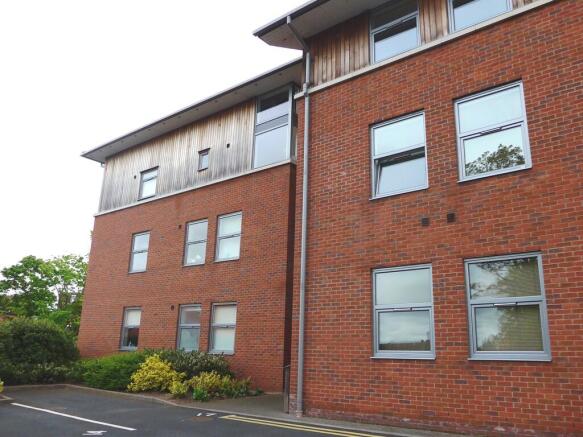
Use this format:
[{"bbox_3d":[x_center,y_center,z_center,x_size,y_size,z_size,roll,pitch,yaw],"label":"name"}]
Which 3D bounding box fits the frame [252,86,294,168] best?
[{"bbox_3d":[-0.620,-3.115,16.761,1.650,2.750,0.150,-11,-20,37],"label":"frame"}]

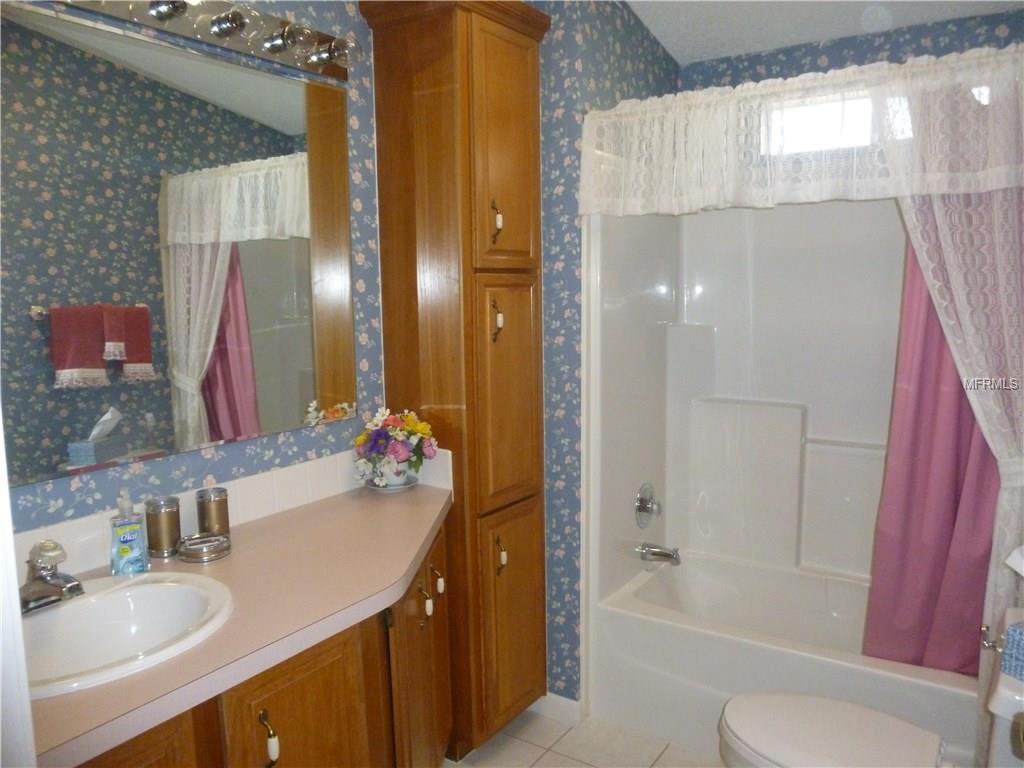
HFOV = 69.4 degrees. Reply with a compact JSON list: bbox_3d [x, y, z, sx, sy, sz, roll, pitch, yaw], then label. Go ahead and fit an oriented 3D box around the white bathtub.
[{"bbox_3d":[1.078,0.932,2.329,1.520,0.430,0.710,4,9,35],"label":"white bathtub"}]

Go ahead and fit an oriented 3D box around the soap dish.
[{"bbox_3d":[-0.695,0.366,1.662,0.110,0.030,0.114,4,9,35],"label":"soap dish"}]

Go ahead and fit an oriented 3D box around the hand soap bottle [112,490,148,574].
[{"bbox_3d":[-0.812,0.310,1.574,0.066,0.168,0.040,-7,9,-37],"label":"hand soap bottle"}]

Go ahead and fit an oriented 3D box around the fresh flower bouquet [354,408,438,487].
[{"bbox_3d":[-0.339,0.195,2.169,0.230,0.230,0.220,-2,7,-9],"label":"fresh flower bouquet"}]

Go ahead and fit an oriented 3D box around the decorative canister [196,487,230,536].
[{"bbox_3d":[-0.703,0.312,1.741,0.067,0.118,0.067,4,9,35],"label":"decorative canister"}]

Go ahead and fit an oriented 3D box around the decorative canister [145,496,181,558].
[{"bbox_3d":[-0.784,0.322,1.659,0.067,0.122,0.067,4,9,35],"label":"decorative canister"}]

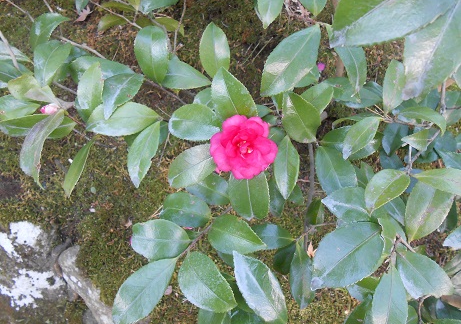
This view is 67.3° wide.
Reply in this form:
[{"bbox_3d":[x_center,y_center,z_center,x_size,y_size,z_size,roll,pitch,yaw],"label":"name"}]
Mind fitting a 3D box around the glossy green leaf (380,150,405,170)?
[{"bbox_3d":[0.221,-0.001,0.477,0.035,0.012,0.058,-17,85,16],"label":"glossy green leaf"}]

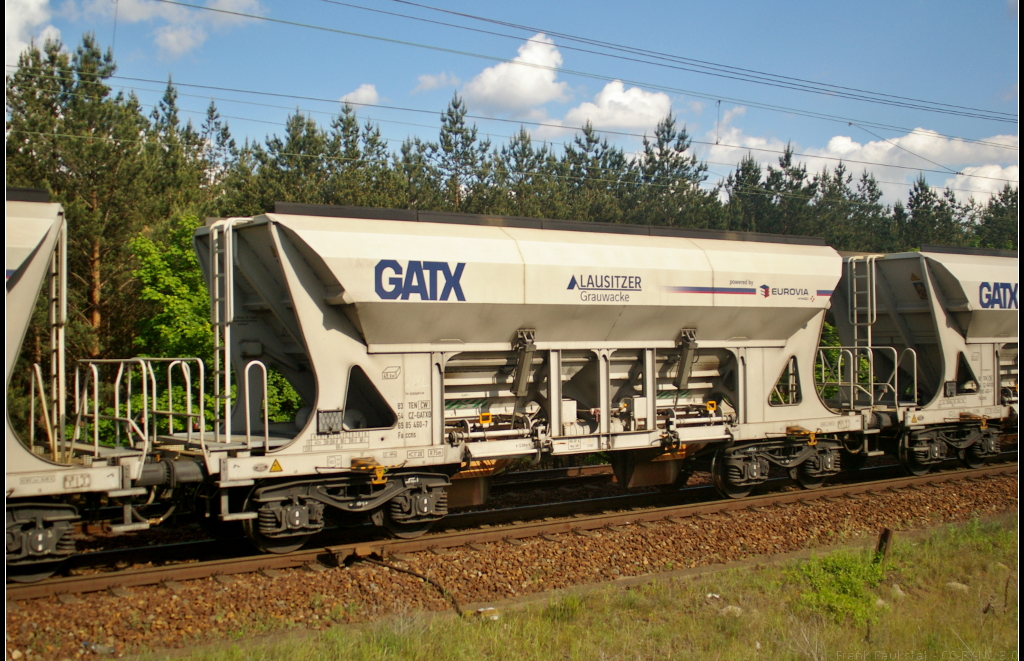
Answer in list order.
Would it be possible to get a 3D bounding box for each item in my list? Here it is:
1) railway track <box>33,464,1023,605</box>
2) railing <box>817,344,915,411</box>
[{"bbox_3d":[1.937,2.767,18.678,19.000,0.200,1.650,0,-1,-36],"label":"railway track"},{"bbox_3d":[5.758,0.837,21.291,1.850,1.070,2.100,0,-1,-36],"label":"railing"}]

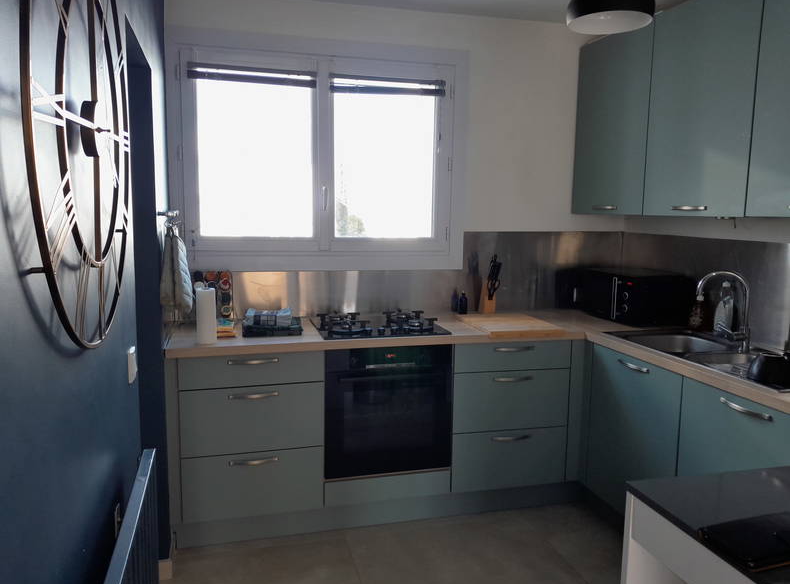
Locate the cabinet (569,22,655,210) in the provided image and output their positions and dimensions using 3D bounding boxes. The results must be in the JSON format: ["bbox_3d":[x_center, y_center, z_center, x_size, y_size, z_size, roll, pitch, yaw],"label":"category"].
[{"bbox_3d":[1.296,-0.873,3.163,0.353,0.928,0.622,-1,8,-15],"label":"cabinet"}]

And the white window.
[{"bbox_3d":[-0.353,-0.688,3.077,1.517,1.155,0.090,-1,8,-15],"label":"white window"}]

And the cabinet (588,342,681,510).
[{"bbox_3d":[1.292,0.630,2.651,0.570,0.717,0.595,-1,8,-15],"label":"cabinet"}]

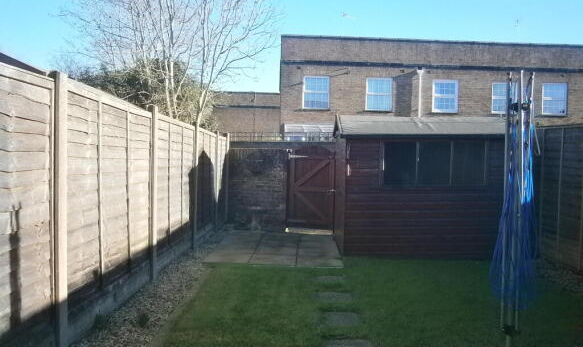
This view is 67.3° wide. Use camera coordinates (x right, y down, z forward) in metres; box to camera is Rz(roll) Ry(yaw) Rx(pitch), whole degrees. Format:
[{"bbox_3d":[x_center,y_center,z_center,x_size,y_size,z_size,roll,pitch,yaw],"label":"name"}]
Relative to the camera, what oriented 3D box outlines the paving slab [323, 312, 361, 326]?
[{"bbox_3d":[0.419,1.252,3.730,0.360,0.040,0.360,1,1,1],"label":"paving slab"}]

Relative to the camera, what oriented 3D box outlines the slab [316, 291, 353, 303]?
[{"bbox_3d":[0.423,1.238,4.310,0.370,0.040,0.370,1,1,1],"label":"slab"}]

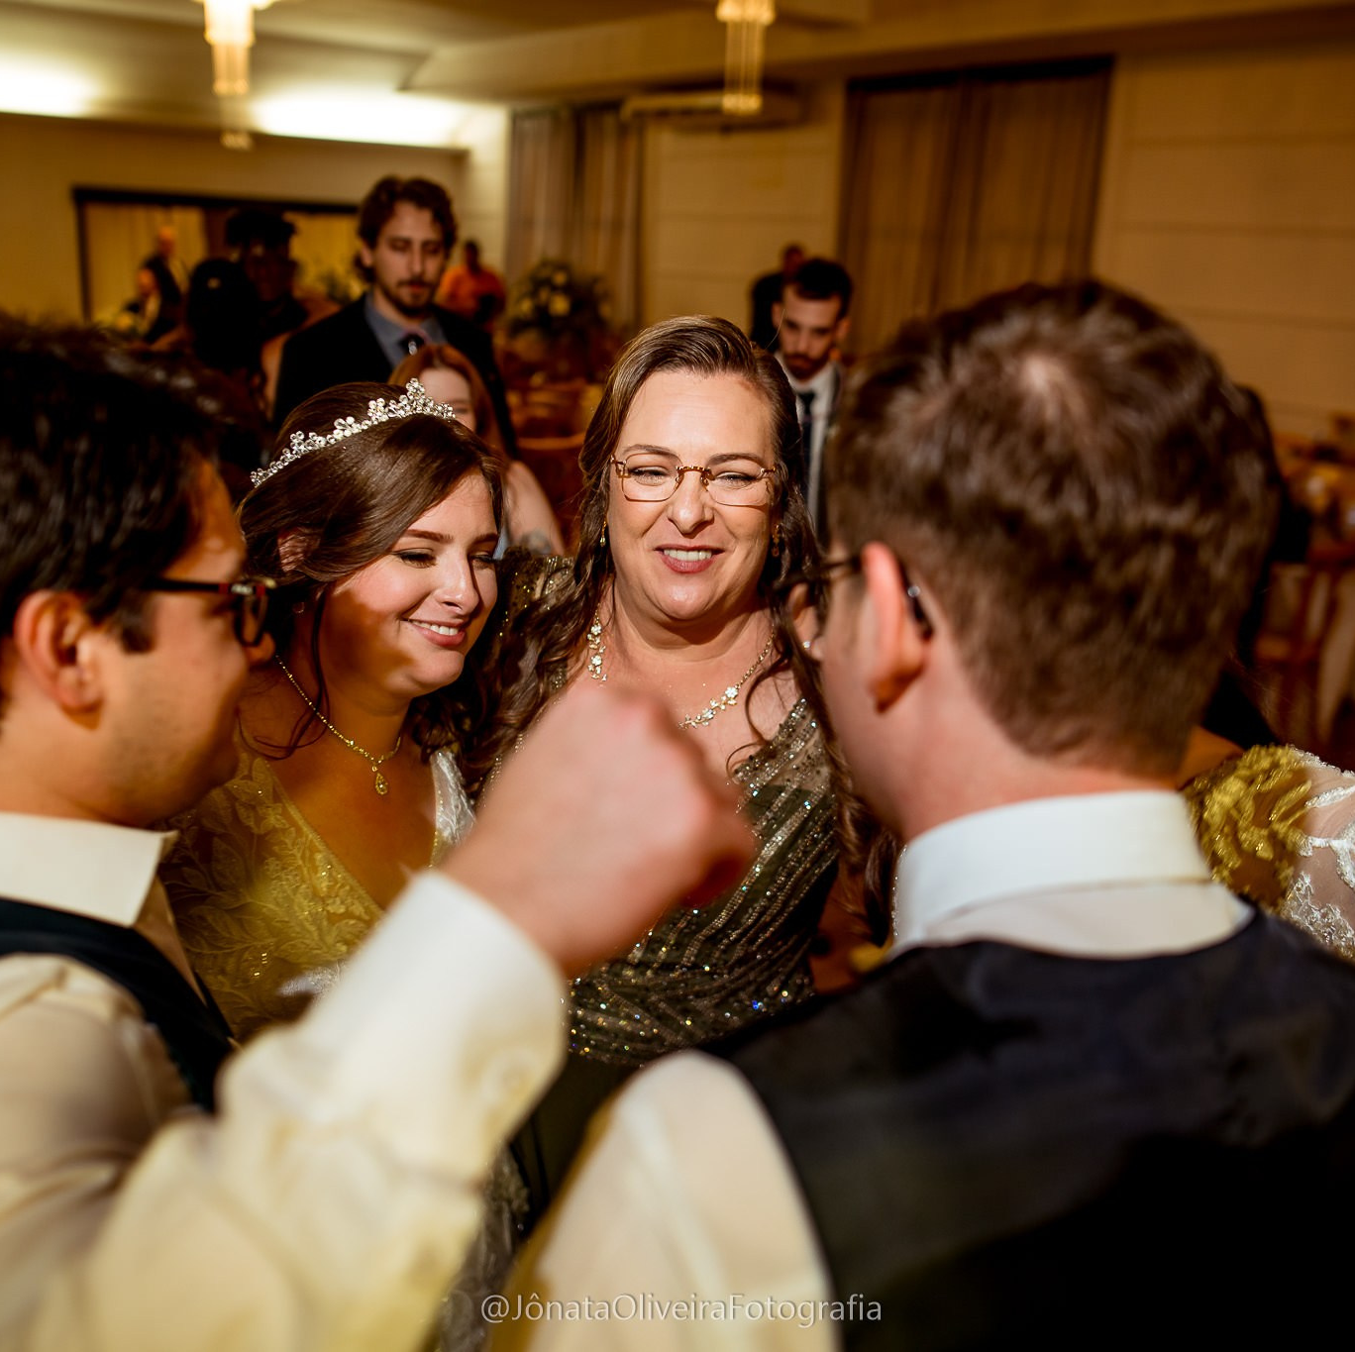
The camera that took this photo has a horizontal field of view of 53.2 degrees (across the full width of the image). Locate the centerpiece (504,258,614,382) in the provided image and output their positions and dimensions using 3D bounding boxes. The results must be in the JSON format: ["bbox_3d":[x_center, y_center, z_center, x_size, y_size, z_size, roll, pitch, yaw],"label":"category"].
[{"bbox_3d":[-0.812,-2.442,9.300,0.660,0.760,0.660,2,17,-1],"label":"centerpiece"}]

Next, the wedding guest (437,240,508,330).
[{"bbox_3d":[-1.596,-2.483,10.558,0.500,1.720,0.320,-1,18,-10],"label":"wedding guest"}]

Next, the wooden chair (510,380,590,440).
[{"bbox_3d":[-0.782,-1.396,8.500,0.450,0.900,0.480,-1,18,-10],"label":"wooden chair"}]

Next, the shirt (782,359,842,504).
[{"bbox_3d":[0.281,-0.379,3.102,0.440,0.680,0.260,4,18,6],"label":"shirt"}]

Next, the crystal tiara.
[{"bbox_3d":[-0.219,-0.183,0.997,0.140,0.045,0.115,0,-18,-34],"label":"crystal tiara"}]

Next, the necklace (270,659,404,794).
[{"bbox_3d":[-0.260,0.028,1.050,0.135,0.115,0.115,-8,6,-28],"label":"necklace"}]

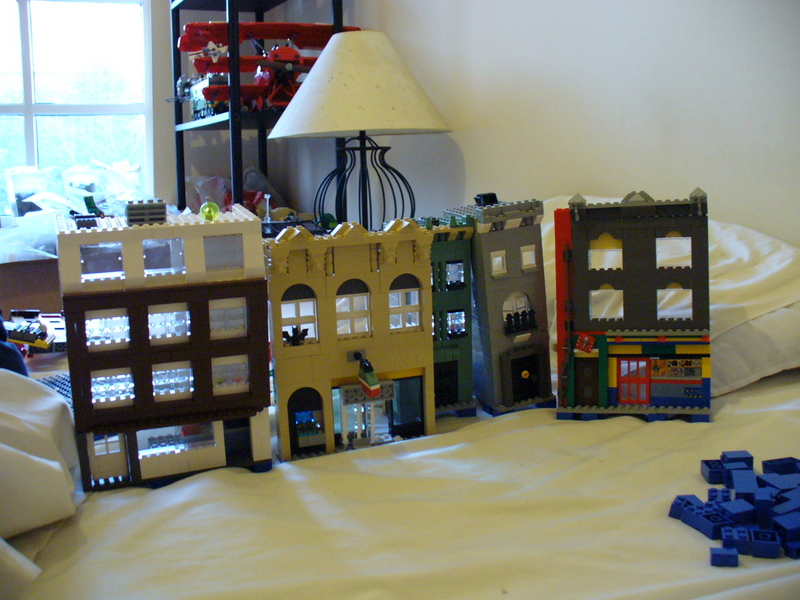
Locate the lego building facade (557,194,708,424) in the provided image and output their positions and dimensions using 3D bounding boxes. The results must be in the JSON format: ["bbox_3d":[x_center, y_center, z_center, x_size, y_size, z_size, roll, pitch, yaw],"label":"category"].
[{"bbox_3d":[0.233,0.005,0.857,0.146,0.223,0.069,-1,5,16],"label":"lego building facade"}]

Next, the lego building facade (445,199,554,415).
[{"bbox_3d":[0.103,0.000,0.897,0.070,0.214,0.108,-11,15,-16],"label":"lego building facade"}]

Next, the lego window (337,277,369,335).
[{"bbox_3d":[-0.042,0.005,0.754,0.032,0.051,0.009,-6,12,-17],"label":"lego window"}]

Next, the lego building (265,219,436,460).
[{"bbox_3d":[-0.051,0.031,0.791,0.149,0.212,0.114,-6,12,-17],"label":"lego building"}]

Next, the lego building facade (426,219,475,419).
[{"bbox_3d":[0.025,0.013,0.854,0.070,0.193,0.103,-6,13,-17],"label":"lego building facade"}]

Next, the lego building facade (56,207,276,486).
[{"bbox_3d":[-0.210,0.037,0.766,0.162,0.227,0.114,-5,15,-20],"label":"lego building facade"}]

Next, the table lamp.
[{"bbox_3d":[-0.067,-0.252,1.580,0.336,0.480,0.336,-2,10,0],"label":"table lamp"}]

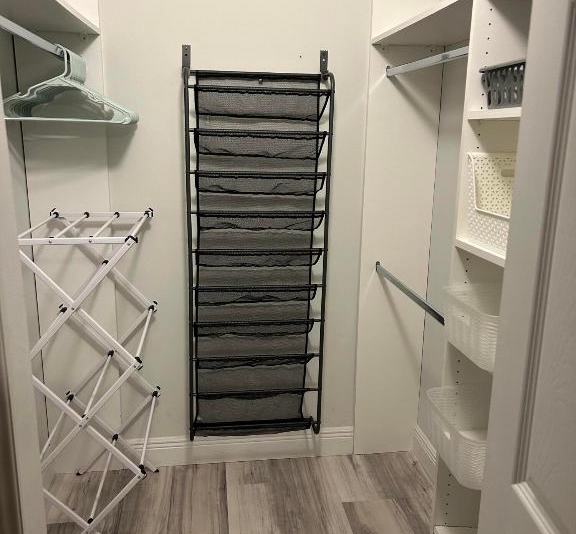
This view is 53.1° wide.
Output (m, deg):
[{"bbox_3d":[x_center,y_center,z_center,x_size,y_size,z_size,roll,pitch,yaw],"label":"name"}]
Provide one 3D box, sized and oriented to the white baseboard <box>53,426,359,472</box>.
[{"bbox_3d":[-0.351,0.812,2.586,1.328,0.144,0.020,-1,14,-8],"label":"white baseboard"}]

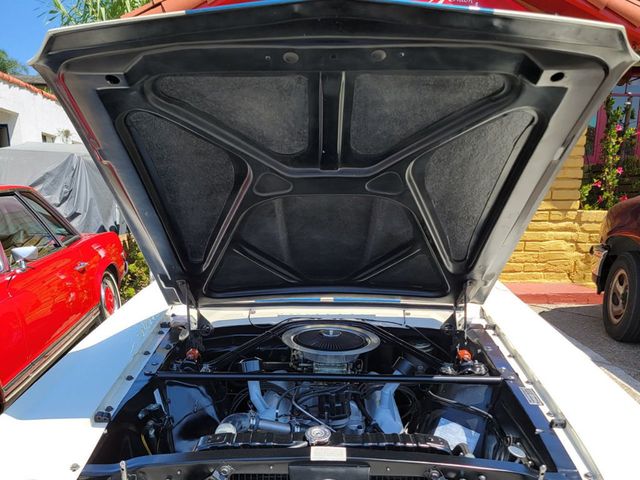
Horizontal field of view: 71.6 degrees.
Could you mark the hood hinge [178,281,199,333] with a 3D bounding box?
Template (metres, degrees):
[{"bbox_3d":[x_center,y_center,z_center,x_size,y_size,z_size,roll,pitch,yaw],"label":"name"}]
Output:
[{"bbox_3d":[-0.523,0.268,1.770,0.050,0.210,0.080,0,8,0],"label":"hood hinge"}]

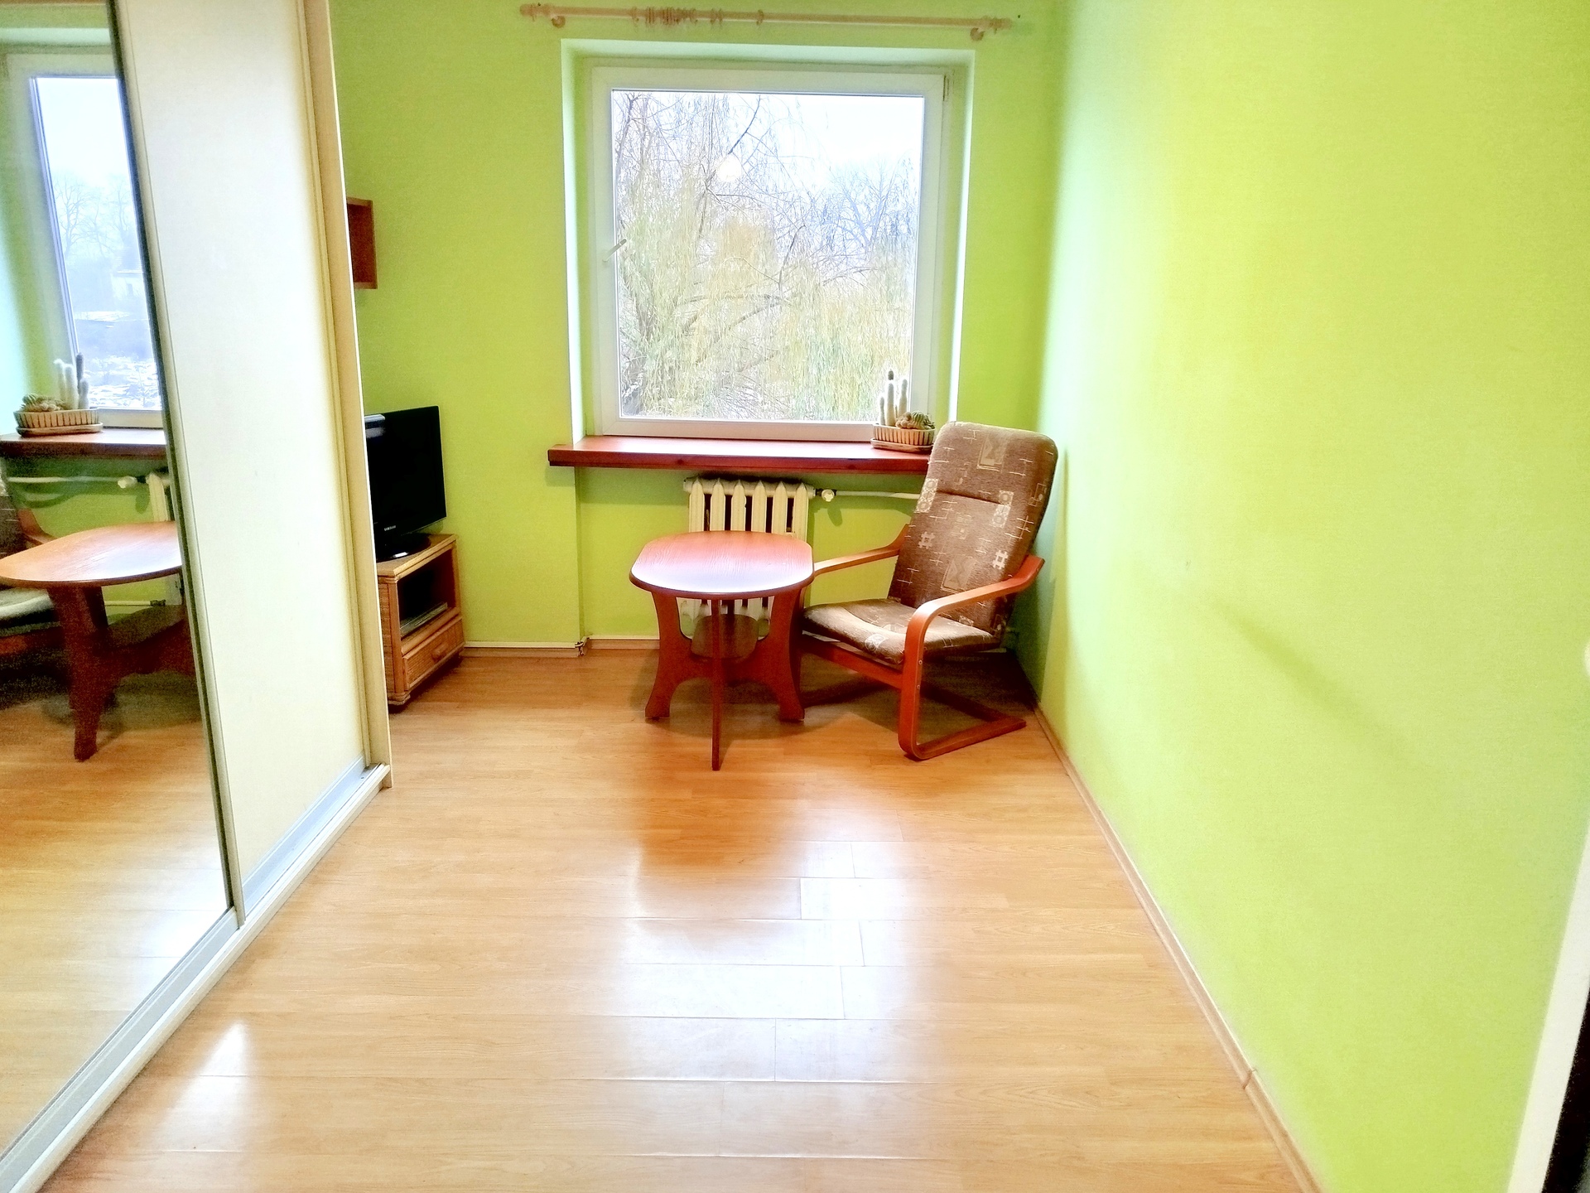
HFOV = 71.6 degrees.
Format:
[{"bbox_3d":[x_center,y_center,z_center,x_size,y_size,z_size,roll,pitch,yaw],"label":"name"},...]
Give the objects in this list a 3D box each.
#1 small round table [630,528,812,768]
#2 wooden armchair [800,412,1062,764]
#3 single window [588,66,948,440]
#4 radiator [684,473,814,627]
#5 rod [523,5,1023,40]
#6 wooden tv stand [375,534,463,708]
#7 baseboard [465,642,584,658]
[{"bbox_3d":[-0.239,0.155,3.806,0.600,0.575,0.970,1,15,0],"label":"small round table"},{"bbox_3d":[0.472,-0.058,3.872,0.750,0.985,0.650,-10,18,-37],"label":"wooden armchair"},{"bbox_3d":[-0.103,-1.351,4.459,1.410,1.425,0.090,1,15,0],"label":"single window"},{"bbox_3d":[-0.194,-0.191,4.433,0.510,0.590,0.150,1,15,0],"label":"radiator"},{"bbox_3d":[-0.098,-2.003,3.848,1.700,0.075,0.160,1,15,0],"label":"rod"},{"bbox_3d":[-1.553,0.081,4.113,0.410,0.510,0.610,2,15,2],"label":"wooden tv stand"},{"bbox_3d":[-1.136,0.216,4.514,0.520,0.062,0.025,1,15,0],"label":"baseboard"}]

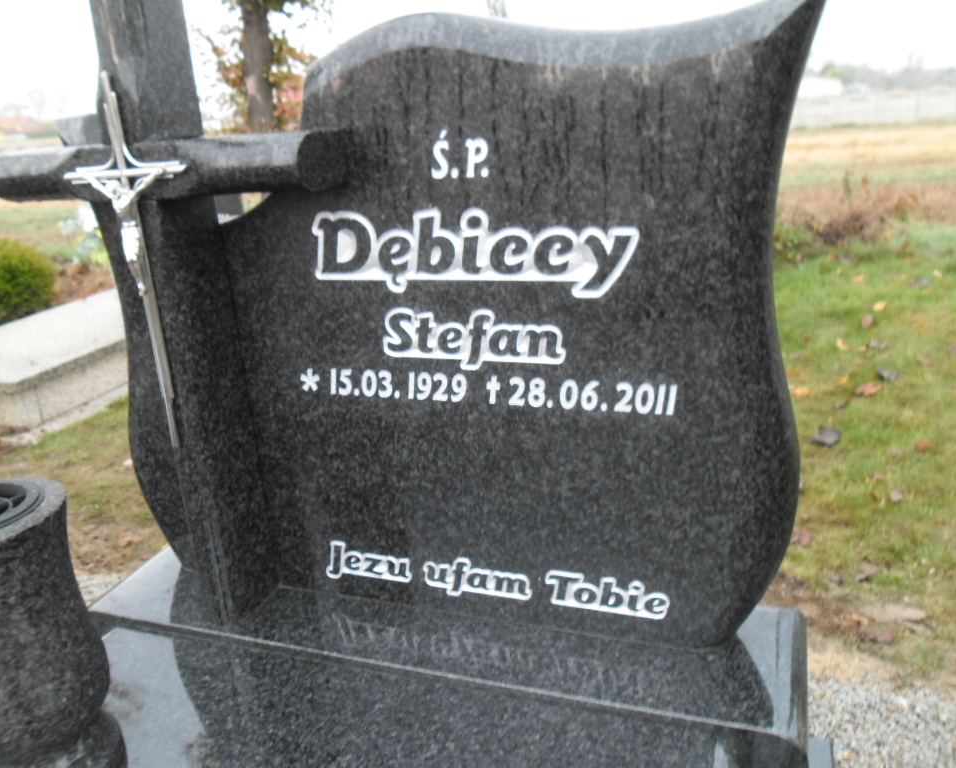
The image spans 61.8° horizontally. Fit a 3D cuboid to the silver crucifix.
[{"bbox_3d":[-0.410,-0.132,0.964,0.180,0.457,0.040,3,19,19],"label":"silver crucifix"}]

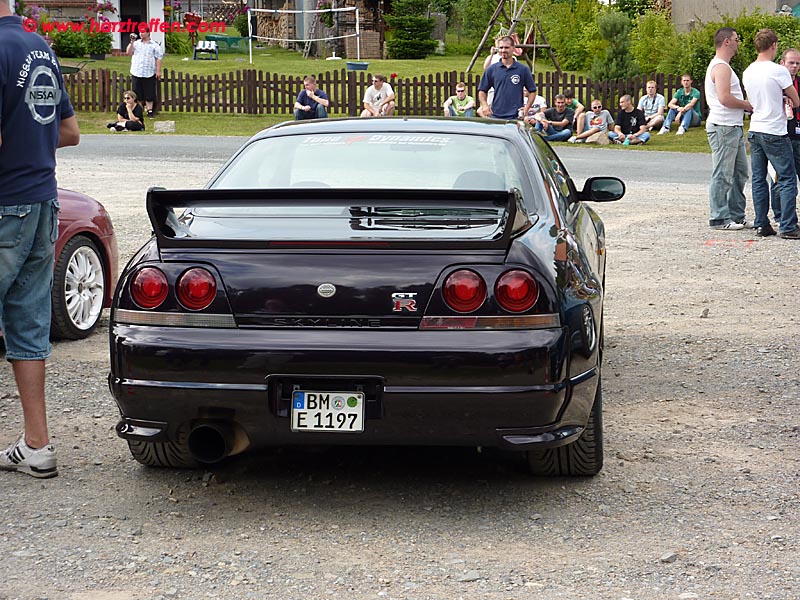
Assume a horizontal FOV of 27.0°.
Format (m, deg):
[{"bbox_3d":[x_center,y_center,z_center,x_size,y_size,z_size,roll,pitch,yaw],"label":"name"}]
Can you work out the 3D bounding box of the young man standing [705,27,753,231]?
[{"bbox_3d":[2.936,-1.539,14.850,0.440,1.790,0.500,-1,8,-4],"label":"young man standing"}]

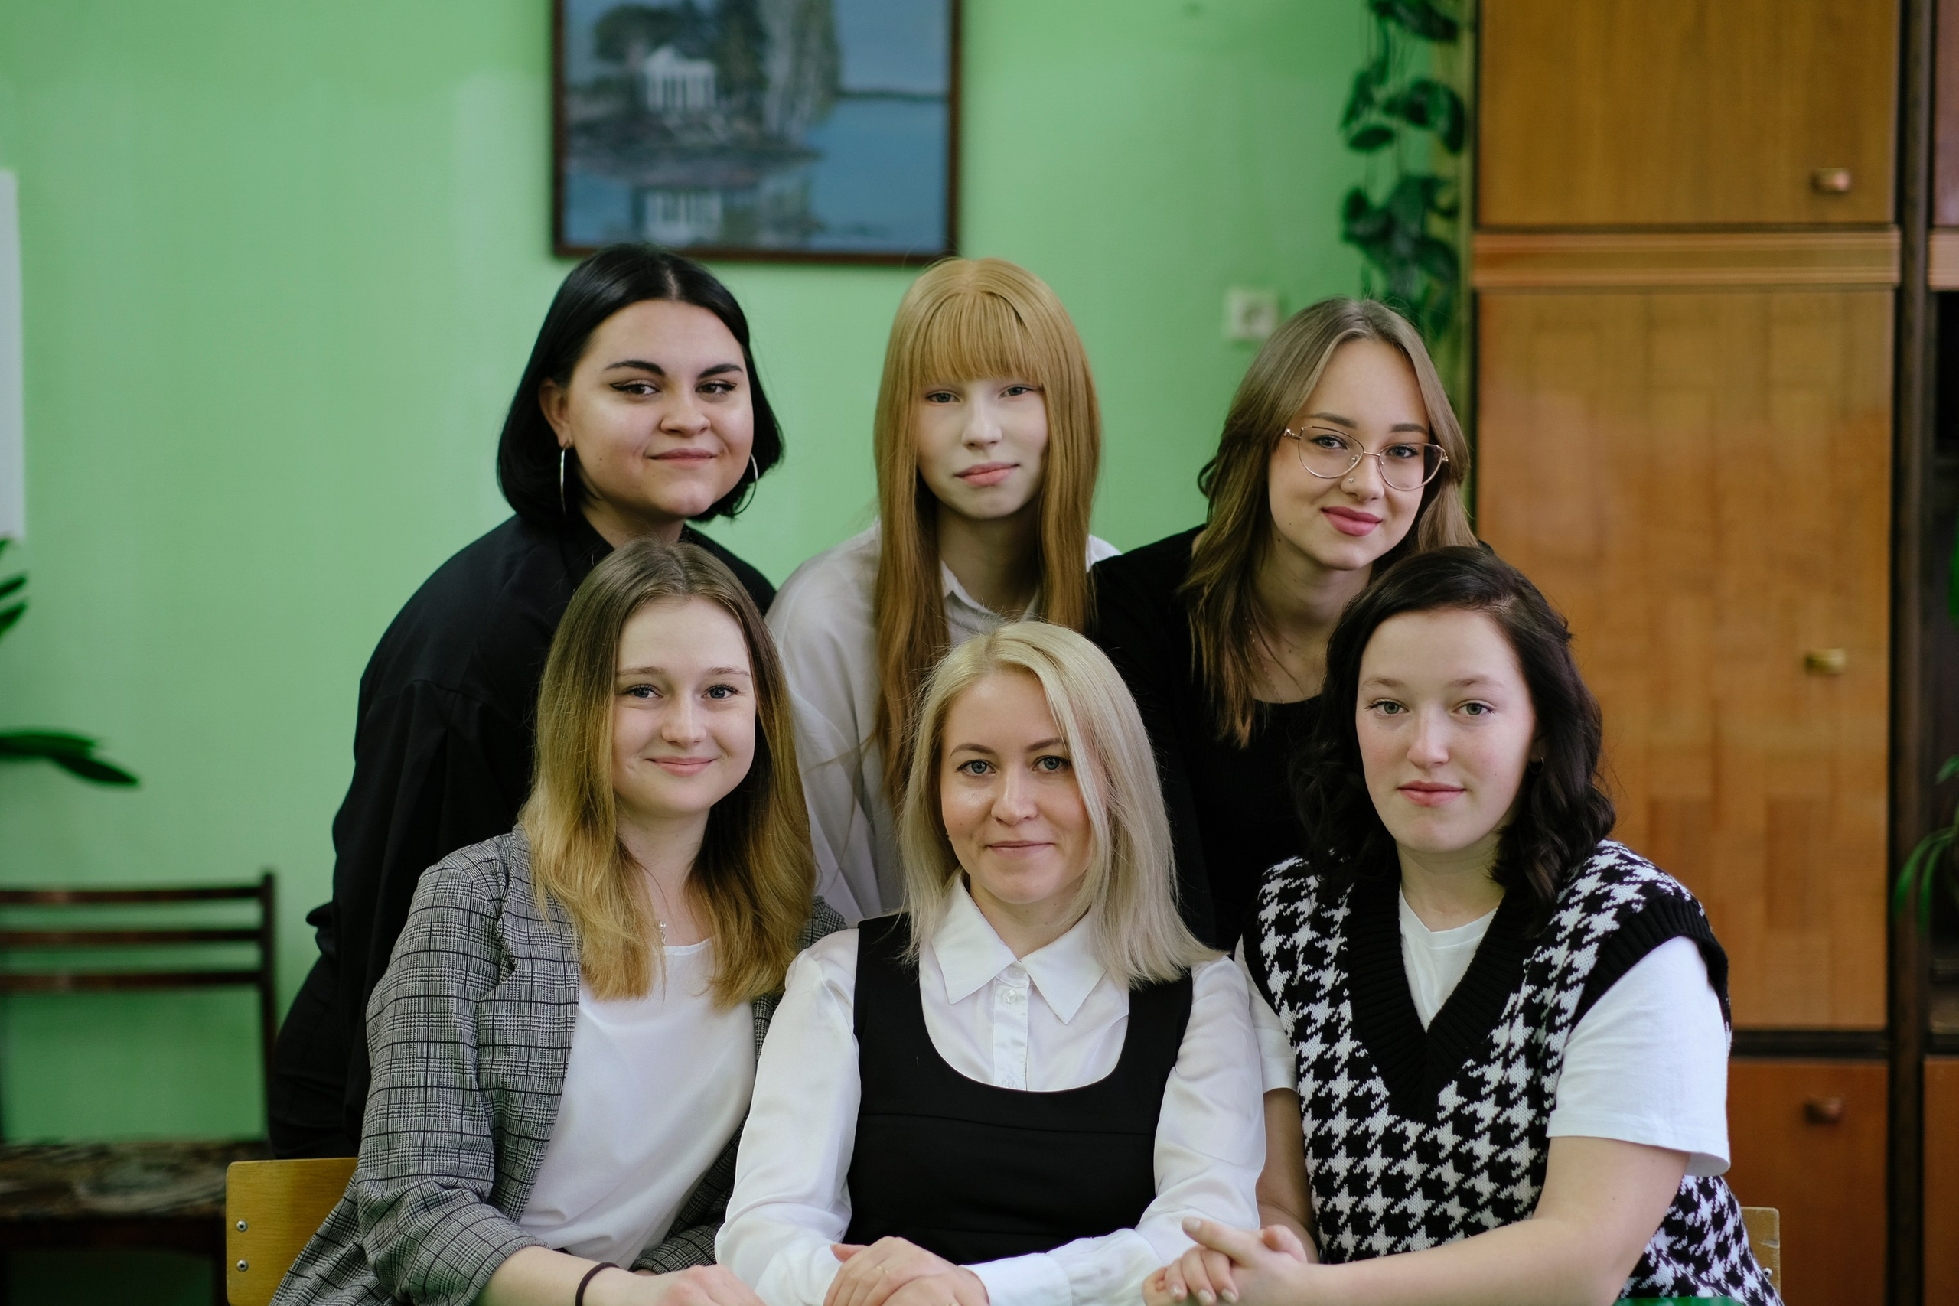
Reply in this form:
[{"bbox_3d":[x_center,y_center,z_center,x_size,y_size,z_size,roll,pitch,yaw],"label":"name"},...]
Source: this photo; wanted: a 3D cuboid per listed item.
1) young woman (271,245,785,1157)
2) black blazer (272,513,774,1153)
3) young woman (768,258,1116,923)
[{"bbox_3d":[-0.385,0.420,3.960,0.520,1.540,0.650,-2,4,-33],"label":"young woman"},{"bbox_3d":[-0.390,0.170,3.946,0.500,0.610,0.480,-2,4,-33],"label":"black blazer"},{"bbox_3d":[-0.030,0.421,4.030,0.470,1.530,0.550,0,3,-8],"label":"young woman"}]

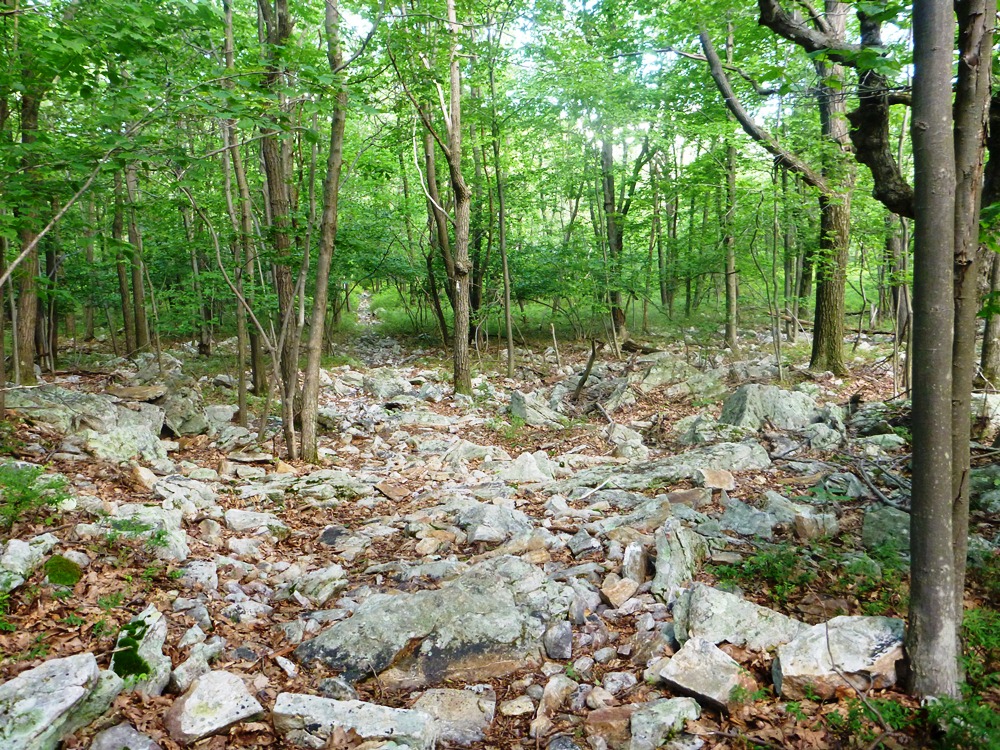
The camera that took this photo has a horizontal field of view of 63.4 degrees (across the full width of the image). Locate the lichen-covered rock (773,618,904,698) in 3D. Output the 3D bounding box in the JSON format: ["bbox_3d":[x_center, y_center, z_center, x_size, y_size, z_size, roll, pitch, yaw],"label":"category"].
[{"bbox_3d":[1.349,1.128,3.255,0.440,0.190,0.320,0,5,-5],"label":"lichen-covered rock"}]

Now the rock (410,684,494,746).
[{"bbox_3d":[-0.166,1.212,2.891,0.270,0.130,0.210,-1,5,-10],"label":"rock"}]

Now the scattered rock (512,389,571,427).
[{"bbox_3d":[0.438,0.380,9.063,0.570,0.380,0.420,-2,5,-20],"label":"scattered rock"}]

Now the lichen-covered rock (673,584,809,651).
[{"bbox_3d":[1.111,1.106,3.720,0.580,0.240,0.340,1,4,9],"label":"lichen-covered rock"}]

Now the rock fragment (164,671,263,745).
[{"bbox_3d":[-1.045,1.209,2.960,0.340,0.170,0.270,-1,4,-17],"label":"rock fragment"}]

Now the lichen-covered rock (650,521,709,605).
[{"bbox_3d":[0.973,1.009,4.399,0.250,0.320,0.400,1,5,12],"label":"lichen-covered rock"}]

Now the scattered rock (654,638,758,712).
[{"bbox_3d":[0.791,1.151,3.127,0.290,0.150,0.310,-4,6,-38],"label":"scattered rock"}]

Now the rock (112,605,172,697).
[{"bbox_3d":[-1.432,1.086,3.221,0.210,0.250,0.220,-2,5,-25],"label":"rock"}]

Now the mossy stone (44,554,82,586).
[{"bbox_3d":[-2.423,1.083,4.480,0.210,0.145,0.180,-2,4,-27],"label":"mossy stone"}]

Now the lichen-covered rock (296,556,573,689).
[{"bbox_3d":[-0.293,1.103,3.620,1.150,0.350,0.650,-1,4,-12],"label":"lichen-covered rock"}]

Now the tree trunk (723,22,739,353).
[{"bbox_3d":[5.699,-4.636,20.000,0.300,8.100,0.300,0,4,0],"label":"tree trunk"}]

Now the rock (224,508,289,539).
[{"bbox_3d":[-1.638,1.002,5.420,0.400,0.160,0.260,0,4,-6],"label":"rock"}]

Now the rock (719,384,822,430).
[{"bbox_3d":[3.027,0.353,9.111,1.020,0.470,0.700,-1,5,-10],"label":"rock"}]

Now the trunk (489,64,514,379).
[{"bbox_3d":[0.027,-2.752,14.500,0.190,5.600,0.190,-4,-2,0],"label":"trunk"}]

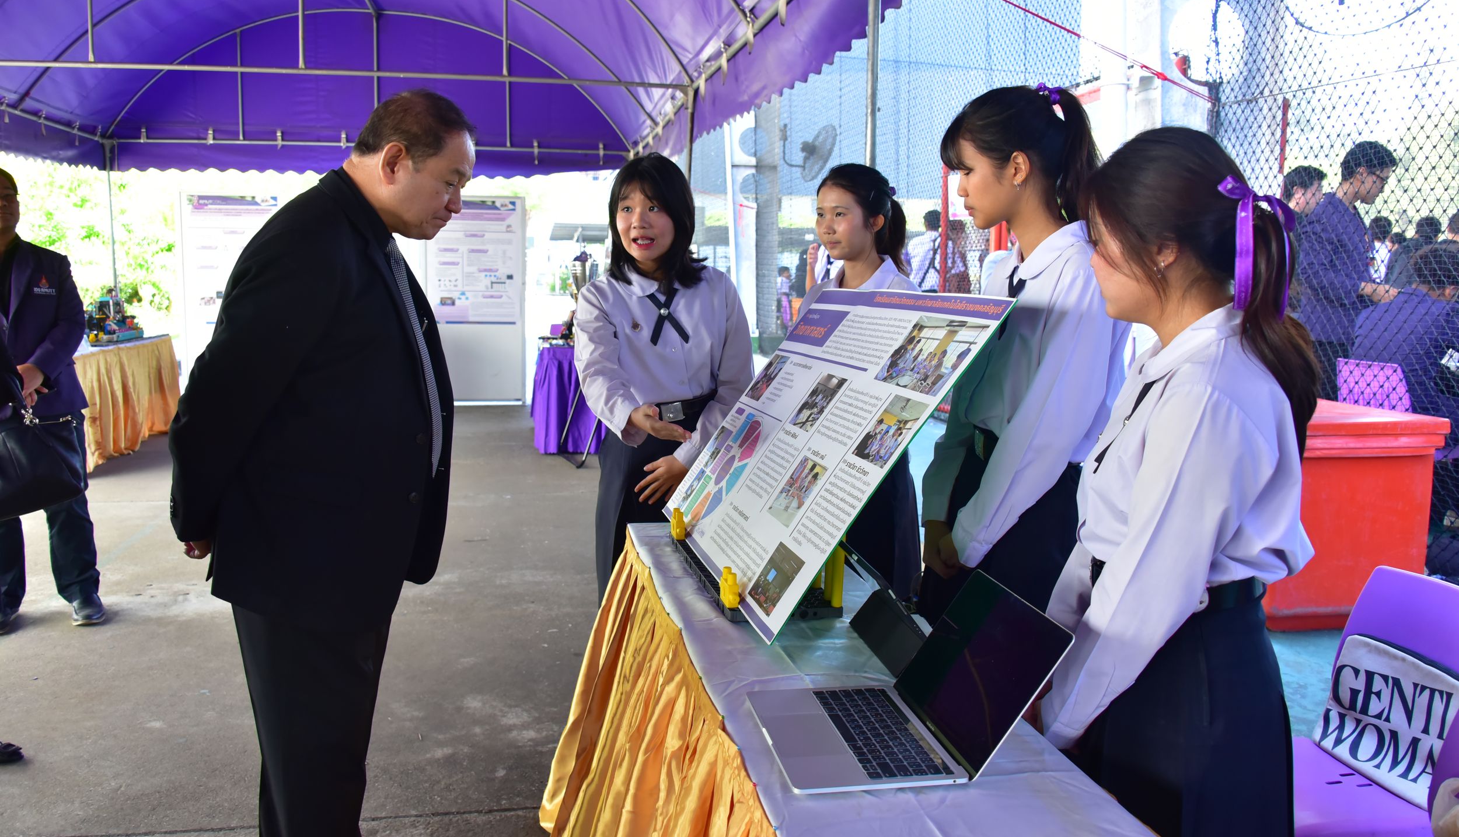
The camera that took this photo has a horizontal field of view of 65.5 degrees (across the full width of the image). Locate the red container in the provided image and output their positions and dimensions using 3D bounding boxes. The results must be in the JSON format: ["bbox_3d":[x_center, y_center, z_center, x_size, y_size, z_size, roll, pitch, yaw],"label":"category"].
[{"bbox_3d":[2.340,0.355,4.870,0.820,0.810,1.020,-1,7,-11],"label":"red container"}]

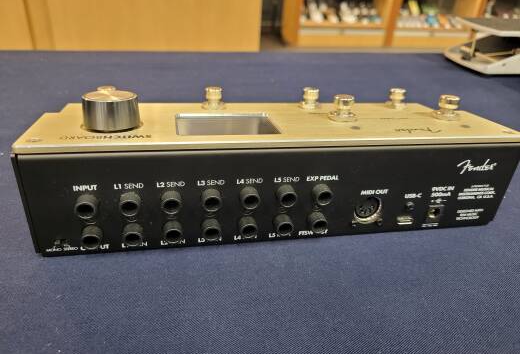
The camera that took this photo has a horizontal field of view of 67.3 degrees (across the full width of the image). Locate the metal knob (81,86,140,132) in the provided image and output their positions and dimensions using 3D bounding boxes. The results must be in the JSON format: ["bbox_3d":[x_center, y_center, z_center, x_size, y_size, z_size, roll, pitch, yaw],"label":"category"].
[{"bbox_3d":[-0.078,-0.035,0.206,0.028,0.015,0.028,-2,24,-12],"label":"metal knob"}]

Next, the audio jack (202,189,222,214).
[{"bbox_3d":[-0.025,0.012,0.203,0.010,0.010,0.008,-2,29,-12],"label":"audio jack"}]

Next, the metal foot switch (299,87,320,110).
[{"bbox_3d":[0.040,-0.063,0.308,0.018,0.013,0.018,-2,24,-12],"label":"metal foot switch"}]

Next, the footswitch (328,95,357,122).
[{"bbox_3d":[0.051,-0.043,0.240,0.017,0.013,0.017,-2,24,-11],"label":"footswitch"}]

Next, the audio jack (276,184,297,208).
[{"bbox_3d":[0.015,0.011,0.211,0.010,0.010,0.008,-2,29,-12],"label":"audio jack"}]

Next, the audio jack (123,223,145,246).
[{"bbox_3d":[-0.065,0.030,0.202,0.009,0.009,0.007,-2,30,-11],"label":"audio jack"}]

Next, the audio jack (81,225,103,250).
[{"bbox_3d":[-0.085,0.031,0.198,0.009,0.009,0.007,-2,30,-11],"label":"audio jack"}]

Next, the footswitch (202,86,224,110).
[{"bbox_3d":[-0.033,-0.056,0.278,0.017,0.013,0.017,-2,24,-11],"label":"footswitch"}]

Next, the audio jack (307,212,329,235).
[{"bbox_3d":[0.033,0.026,0.221,0.009,0.009,0.007,-2,30,-11],"label":"audio jack"}]

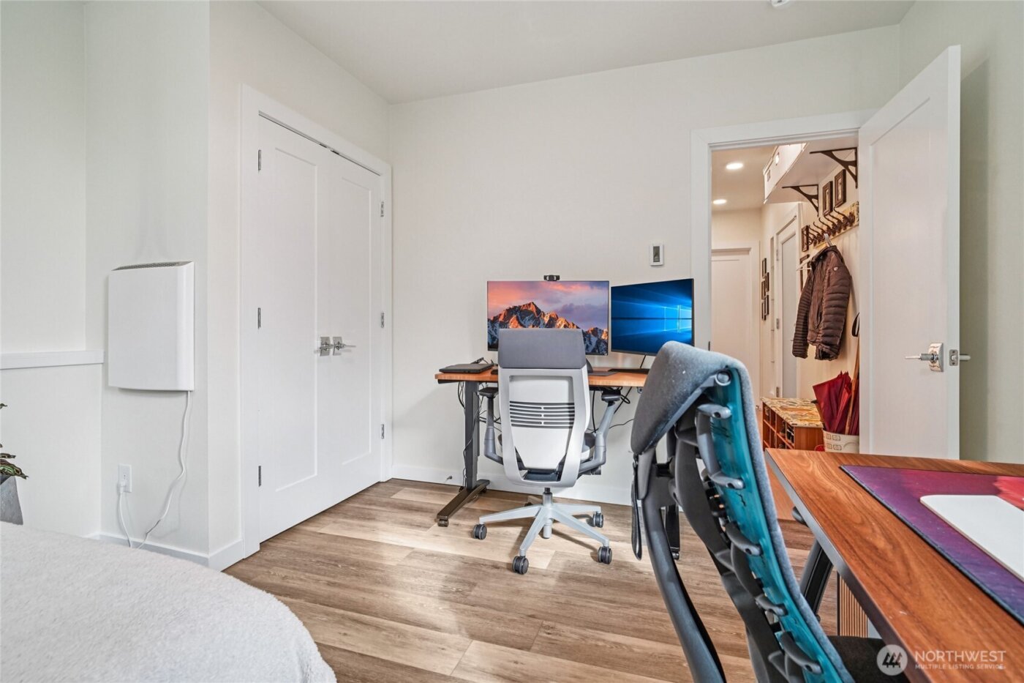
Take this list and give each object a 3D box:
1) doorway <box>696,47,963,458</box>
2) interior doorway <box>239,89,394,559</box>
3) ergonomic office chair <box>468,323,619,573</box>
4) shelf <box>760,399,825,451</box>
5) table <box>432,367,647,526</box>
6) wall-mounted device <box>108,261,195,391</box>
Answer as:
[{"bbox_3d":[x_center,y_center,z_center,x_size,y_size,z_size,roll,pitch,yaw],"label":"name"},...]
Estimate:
[{"bbox_3d":[1.327,-0.100,2.135,0.860,2.150,0.800,0,1,18],"label":"doorway"},{"bbox_3d":[-1.048,-0.087,2.620,0.100,2.110,1.180,0,1,18],"label":"interior doorway"},{"bbox_3d":[0.188,0.459,2.194,0.670,1.030,0.650,0,1,11],"label":"ergonomic office chair"},{"bbox_3d":[2.091,0.724,3.215,0.400,0.470,1.070,0,1,18],"label":"shelf"},{"bbox_3d":[0.287,0.580,2.469,1.290,0.780,0.640,0,1,18],"label":"table"},{"bbox_3d":[-1.568,-0.068,1.968,0.390,0.540,0.110,0,1,18],"label":"wall-mounted device"}]

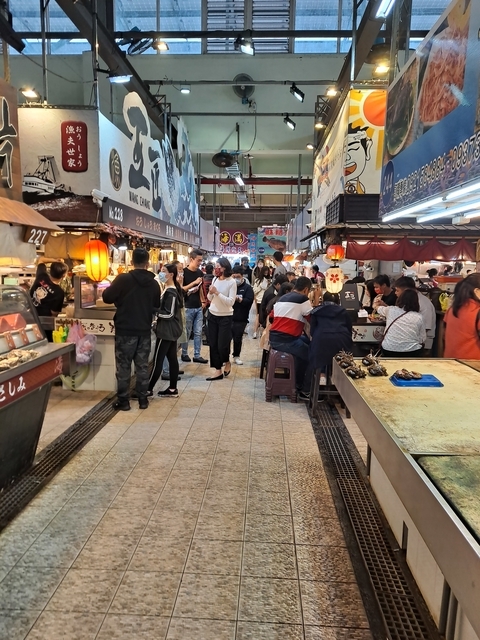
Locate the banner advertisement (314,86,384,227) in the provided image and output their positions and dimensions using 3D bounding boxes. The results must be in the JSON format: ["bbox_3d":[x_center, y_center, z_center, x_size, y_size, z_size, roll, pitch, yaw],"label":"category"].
[{"bbox_3d":[1.431,-1.938,6.134,0.450,1.150,3.000,1,7,3],"label":"banner advertisement"}]

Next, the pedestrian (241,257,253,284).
[{"bbox_3d":[0.167,-0.682,11.176,0.500,1.740,0.360,0,7,-2],"label":"pedestrian"}]

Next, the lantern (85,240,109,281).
[{"bbox_3d":[-1.666,-0.691,5.150,0.280,0.500,0.280,1,7,0],"label":"lantern"}]

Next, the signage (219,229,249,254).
[{"bbox_3d":[-0.260,-3.382,19.270,1.280,1.060,0.080,1,7,3],"label":"signage"}]

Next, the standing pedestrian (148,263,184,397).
[{"bbox_3d":[-0.882,0.099,5.399,0.440,1.600,0.450,1,7,5],"label":"standing pedestrian"}]

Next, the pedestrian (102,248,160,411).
[{"bbox_3d":[-1.187,0.082,4.898,0.620,1.750,0.420,-3,8,-25],"label":"pedestrian"}]

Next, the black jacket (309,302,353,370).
[{"bbox_3d":[1.020,0.175,5.000,0.500,0.760,0.460,3,7,15],"label":"black jacket"}]

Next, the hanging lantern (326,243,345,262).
[{"bbox_3d":[1.001,-0.712,4.649,0.190,0.210,0.190,1,7,3],"label":"hanging lantern"}]

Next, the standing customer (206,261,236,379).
[{"bbox_3d":[-0.233,-0.017,6.114,0.460,1.660,0.360,8,10,43],"label":"standing customer"}]

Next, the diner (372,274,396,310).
[{"bbox_3d":[1.849,0.095,5.615,0.500,1.310,0.700,7,10,40],"label":"diner"}]

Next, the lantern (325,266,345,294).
[{"bbox_3d":[0.997,-0.414,4.688,0.200,0.290,0.200,1,7,3],"label":"lantern"}]

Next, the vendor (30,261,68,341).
[{"bbox_3d":[-2.514,0.004,5.845,0.520,1.640,0.420,3,8,17],"label":"vendor"}]

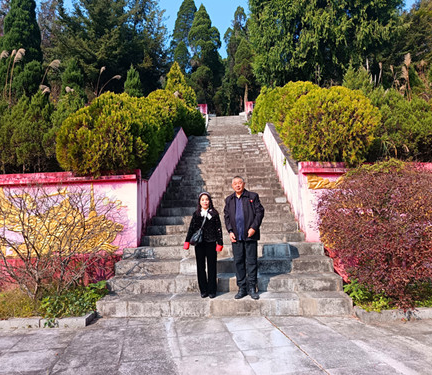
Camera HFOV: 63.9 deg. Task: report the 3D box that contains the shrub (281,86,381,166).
[{"bbox_3d":[2.410,-1.240,7.300,2.100,1.850,2.150,-1,-4,2],"label":"shrub"}]

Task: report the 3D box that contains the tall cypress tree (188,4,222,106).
[{"bbox_3d":[-0.970,-11.400,32.000,3.200,11.600,3.200,-1,-4,2],"label":"tall cypress tree"}]

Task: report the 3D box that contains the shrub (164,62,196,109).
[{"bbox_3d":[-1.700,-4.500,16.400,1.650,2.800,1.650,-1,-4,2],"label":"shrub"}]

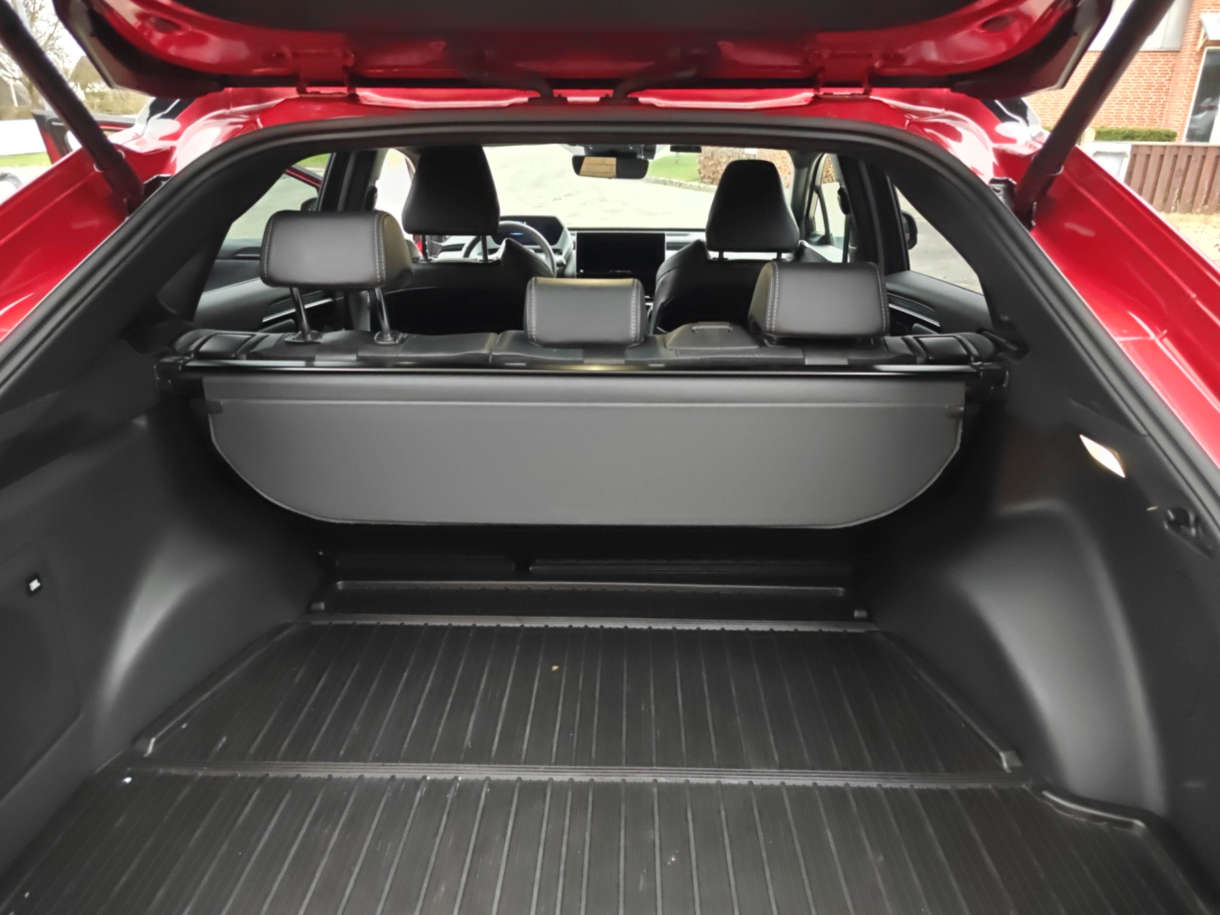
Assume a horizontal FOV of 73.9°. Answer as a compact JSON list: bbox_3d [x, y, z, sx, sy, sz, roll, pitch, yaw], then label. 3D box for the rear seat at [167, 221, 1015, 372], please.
[{"bbox_3d":[-0.031,-0.045,1.663,1.310,0.960,0.840,0,22,2],"label":"rear seat"}]

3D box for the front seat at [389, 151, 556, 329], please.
[{"bbox_3d":[-0.394,-0.394,2.515,0.530,1.090,0.820,0,22,2],"label":"front seat"}]

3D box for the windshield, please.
[{"bbox_3d":[0.009,-1.094,3.010,1.380,0.160,0.940,0,-8,2],"label":"windshield"}]

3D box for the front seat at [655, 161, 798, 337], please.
[{"bbox_3d":[0.378,-0.375,2.500,0.530,1.060,0.820,0,22,2],"label":"front seat"}]

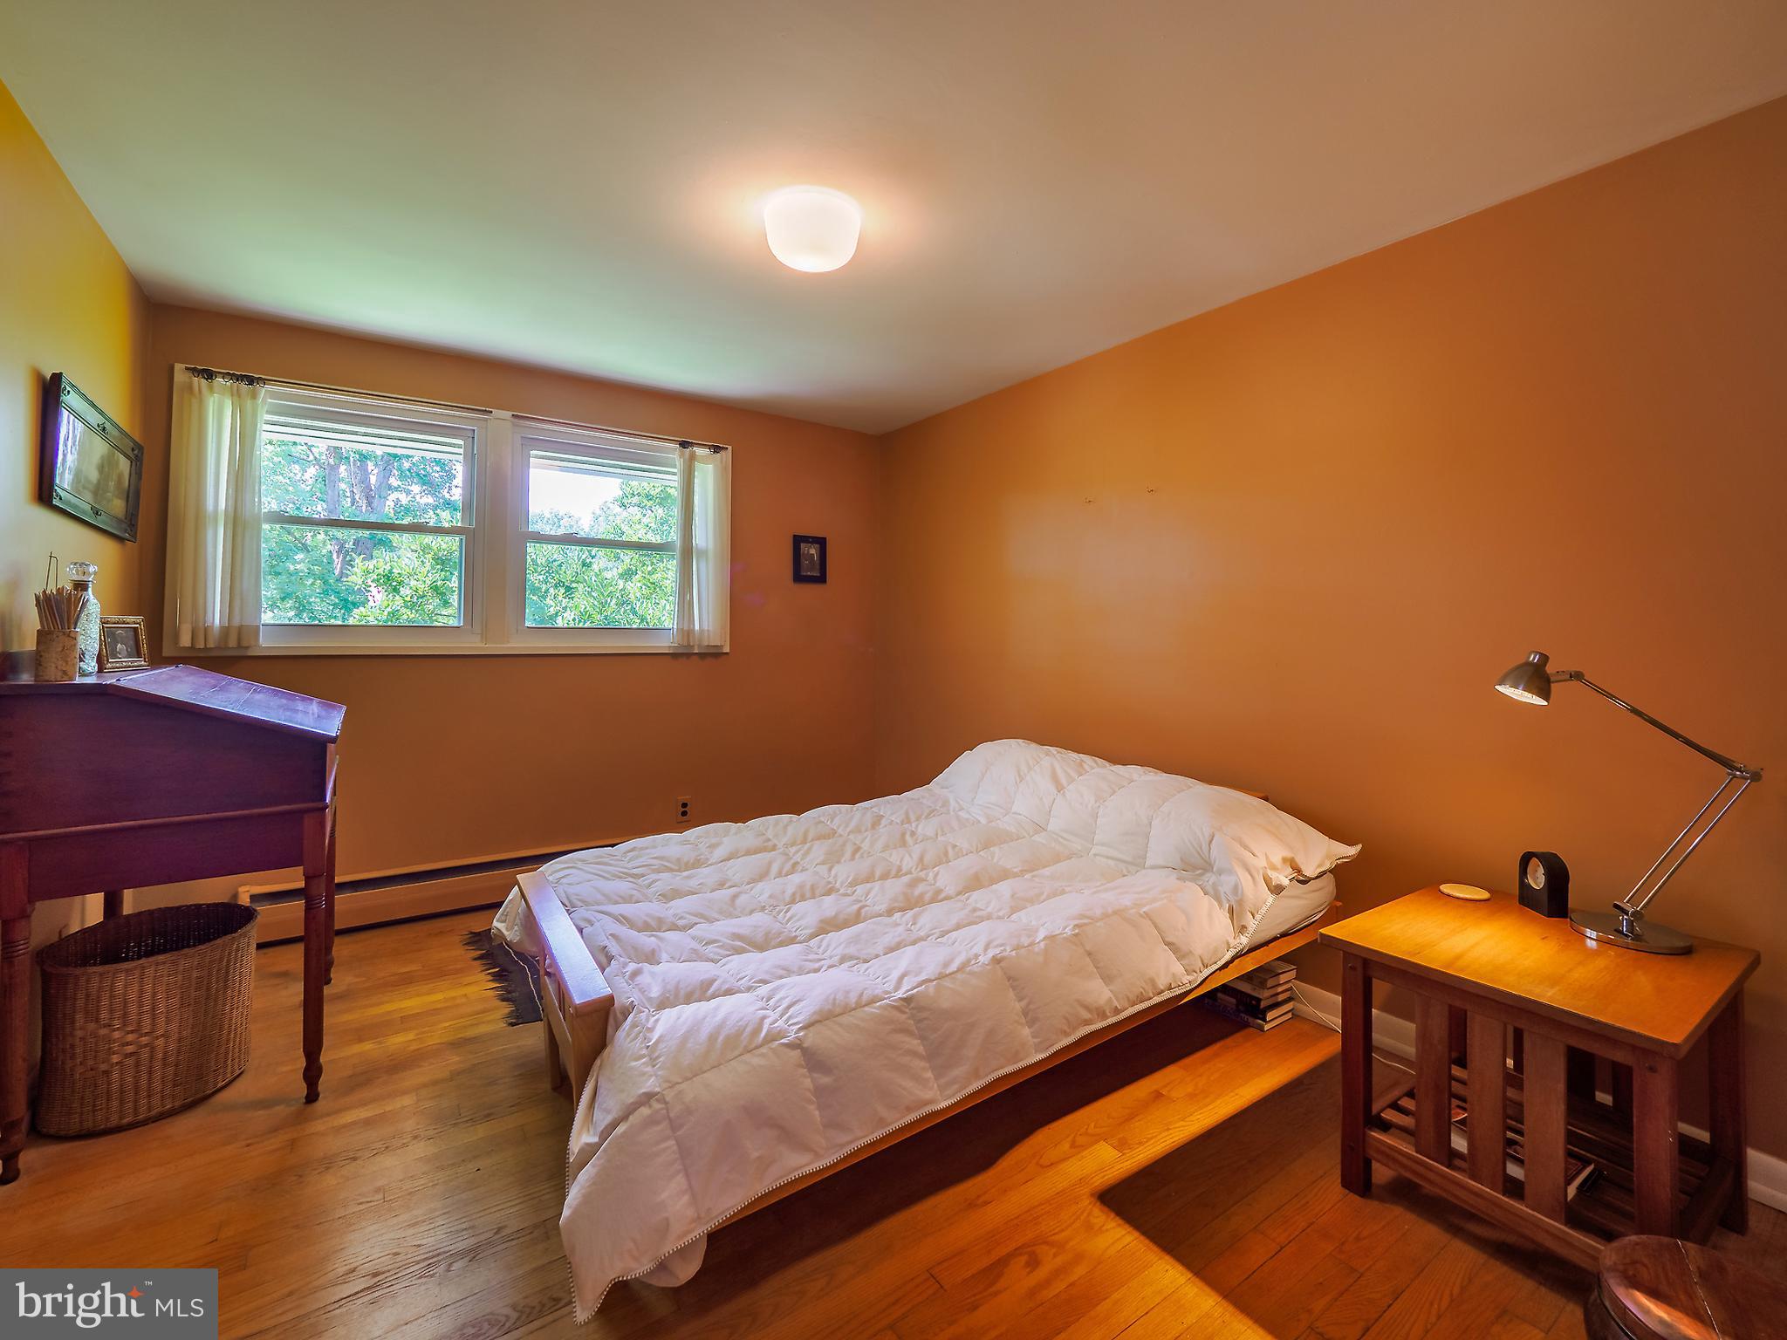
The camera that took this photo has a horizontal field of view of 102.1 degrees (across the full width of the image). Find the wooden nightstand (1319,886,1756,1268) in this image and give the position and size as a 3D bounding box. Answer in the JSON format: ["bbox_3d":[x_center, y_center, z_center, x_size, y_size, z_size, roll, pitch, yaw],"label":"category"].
[{"bbox_3d":[1.381,0.870,1.565,0.639,0.545,0.558,-1,1,-34],"label":"wooden nightstand"}]

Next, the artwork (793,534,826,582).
[{"bbox_3d":[-0.467,-0.626,4.097,0.217,0.268,0.024,-1,1,-34],"label":"artwork"}]

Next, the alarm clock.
[{"bbox_3d":[1.592,0.520,1.769,0.050,0.140,0.100,0,1,8],"label":"alarm clock"}]

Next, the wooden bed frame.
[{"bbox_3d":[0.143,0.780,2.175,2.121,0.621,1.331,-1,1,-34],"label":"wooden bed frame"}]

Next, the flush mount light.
[{"bbox_3d":[-0.239,-1.234,2.086,0.282,0.151,0.282,0,1,0],"label":"flush mount light"}]

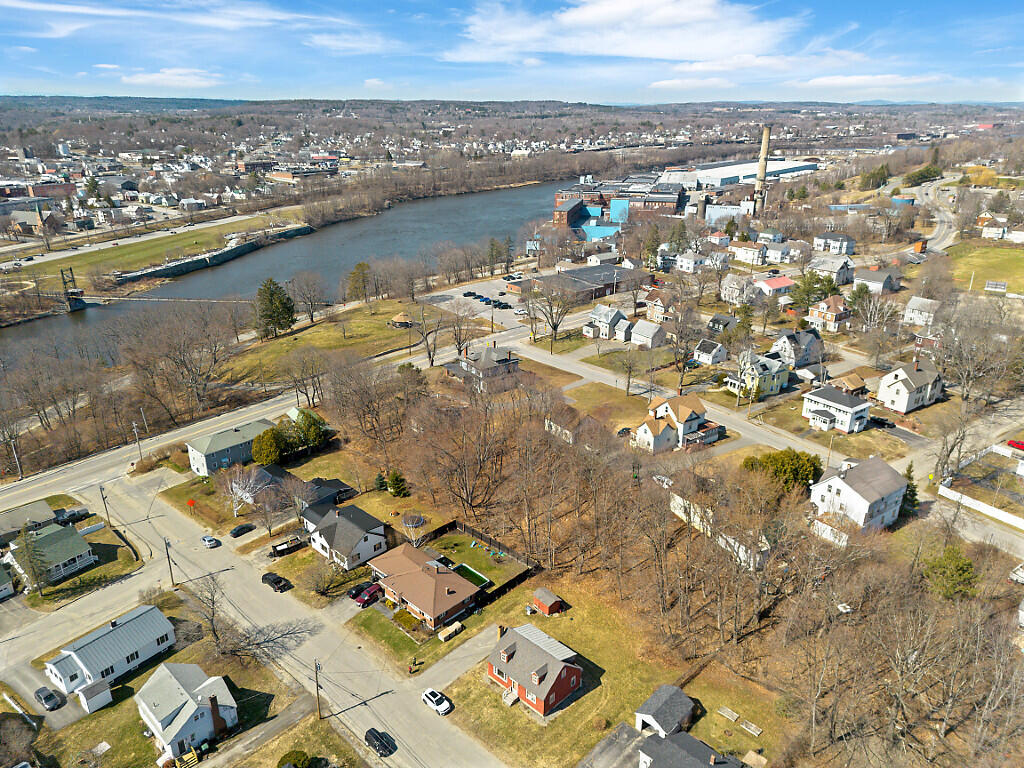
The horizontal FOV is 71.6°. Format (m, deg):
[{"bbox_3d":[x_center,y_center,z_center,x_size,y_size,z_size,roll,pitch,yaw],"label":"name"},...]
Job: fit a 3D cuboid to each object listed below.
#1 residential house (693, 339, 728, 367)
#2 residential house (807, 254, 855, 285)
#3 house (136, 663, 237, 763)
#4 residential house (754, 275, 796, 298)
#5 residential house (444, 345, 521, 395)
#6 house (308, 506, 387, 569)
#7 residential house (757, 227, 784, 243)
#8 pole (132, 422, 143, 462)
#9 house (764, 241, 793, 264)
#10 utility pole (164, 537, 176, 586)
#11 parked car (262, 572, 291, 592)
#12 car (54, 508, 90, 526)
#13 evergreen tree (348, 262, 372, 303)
[{"bbox_3d":[59.390,-9.570,212.330,7.400,5.200,6.700,-18,28,-38],"label":"residential house"},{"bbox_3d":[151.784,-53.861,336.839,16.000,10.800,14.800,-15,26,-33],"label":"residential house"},{"bbox_3d":[-44.390,42.780,96.170,11.200,6.300,9.100,19,28,39],"label":"house"},{"bbox_3d":[102.910,-38.230,277.890,12.800,4.900,9.000,-13,25,-30],"label":"residential house"},{"bbox_3d":[-9.273,-5.847,212.837,15.500,10.400,16.500,-16,27,-36],"label":"residential house"},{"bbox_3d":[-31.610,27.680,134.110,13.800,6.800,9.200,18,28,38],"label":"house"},{"bbox_3d":[157.214,-91.037,433.014,9.500,8.300,9.000,-20,29,-41],"label":"residential house"},{"bbox_3d":[-90.440,14.190,171.780,0.500,10.500,1.200,16,27,36],"label":"pole"},{"bbox_3d":[143.535,-70.923,382.226,10.300,9.200,10.200,19,28,39],"label":"house"},{"bbox_3d":[-60.115,31.207,124.479,0.400,10.100,0.400,15,26,33],"label":"utility pole"},{"bbox_3d":[-41.200,34.980,124.960,5.800,1.850,2.000,17,27,37],"label":"parked car"},{"bbox_3d":[-92.150,27.800,148.850,2.000,1.850,5.800,19,29,40],"label":"car"},{"bbox_3d":[-57.940,-38.670,271.470,8.200,15.470,8.200,-4,22,-11],"label":"evergreen tree"}]

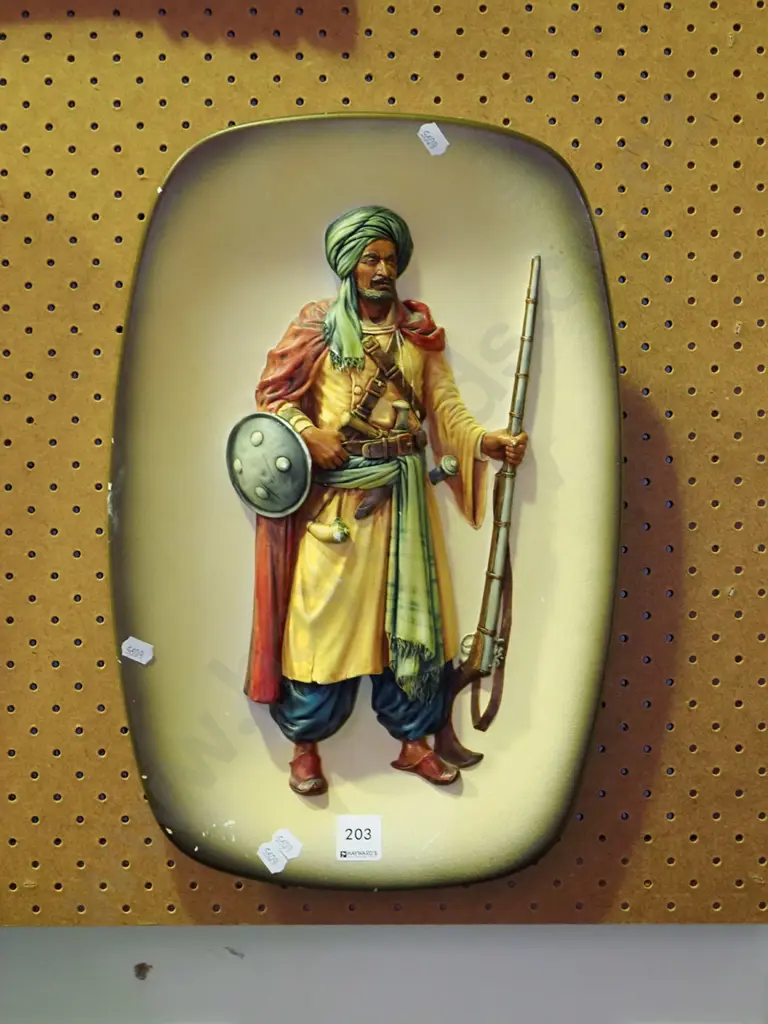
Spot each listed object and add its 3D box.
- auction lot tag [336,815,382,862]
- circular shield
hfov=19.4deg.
[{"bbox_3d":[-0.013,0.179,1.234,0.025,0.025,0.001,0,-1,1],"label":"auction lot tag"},{"bbox_3d":[-0.064,-0.024,1.208,0.057,0.058,0.014,1,10,34],"label":"circular shield"}]

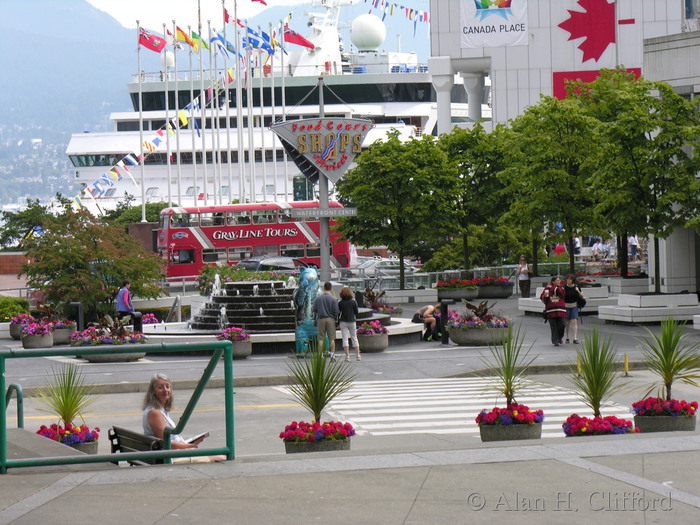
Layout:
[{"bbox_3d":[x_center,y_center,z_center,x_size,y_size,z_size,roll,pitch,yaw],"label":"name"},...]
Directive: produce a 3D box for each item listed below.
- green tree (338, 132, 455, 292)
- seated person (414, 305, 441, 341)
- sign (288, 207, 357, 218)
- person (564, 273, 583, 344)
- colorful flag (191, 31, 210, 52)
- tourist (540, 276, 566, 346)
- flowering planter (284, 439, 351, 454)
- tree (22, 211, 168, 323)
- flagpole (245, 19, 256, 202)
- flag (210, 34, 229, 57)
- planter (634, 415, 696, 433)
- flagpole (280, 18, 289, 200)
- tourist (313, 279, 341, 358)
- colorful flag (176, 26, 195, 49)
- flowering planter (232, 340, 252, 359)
[{"bbox_3d":[1.733,-1.897,104.000,4.450,5.700,4.400,-2,1,0],"label":"green tree"},{"bbox_3d":[1.939,1.511,71.800,0.720,0.920,0.500,-1,2,18],"label":"seated person"},{"bbox_3d":[-0.667,-1.316,75.500,1.780,0.230,0.220,-2,1,-22],"label":"sign"},{"bbox_3d":[5.393,1.129,68.800,0.500,1.680,0.360,-1,1,7],"label":"person"},{"bbox_3d":[-8.928,-13.331,172.000,1.400,1.300,0.400,-2,2,-11],"label":"colorful flag"},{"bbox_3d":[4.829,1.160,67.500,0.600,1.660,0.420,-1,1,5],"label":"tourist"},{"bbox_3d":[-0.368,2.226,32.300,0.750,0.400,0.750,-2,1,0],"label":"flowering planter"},{"bbox_3d":[-7.301,0.199,81.000,4.100,3.500,4.000,-1,2,0],"label":"tree"},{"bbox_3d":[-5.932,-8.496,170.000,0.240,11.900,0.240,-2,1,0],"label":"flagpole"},{"bbox_3d":[-7.409,-12.453,162.500,1.150,1.450,0.350,-2,1,-6],"label":"flag"},{"bbox_3d":[3.773,2.039,34.100,0.750,0.420,0.750,-2,1,0],"label":"planter"},{"bbox_3d":[-3.767,-8.283,164.000,0.150,11.300,0.150,-2,1,0],"label":"flagpole"},{"bbox_3d":[-0.542,1.350,65.800,0.600,1.780,0.380,-2,1,-7],"label":"tourist"},{"bbox_3d":[-9.289,-12.698,162.000,1.150,1.350,0.350,-2,1,-6],"label":"colorful flag"},{"bbox_3d":[-2.632,2.042,66.700,0.740,0.470,0.740,-1,2,0],"label":"flowering planter"}]

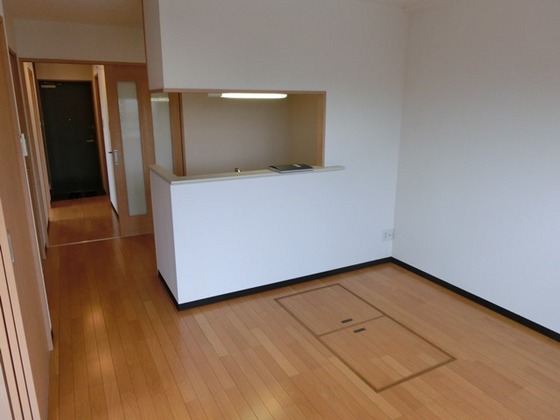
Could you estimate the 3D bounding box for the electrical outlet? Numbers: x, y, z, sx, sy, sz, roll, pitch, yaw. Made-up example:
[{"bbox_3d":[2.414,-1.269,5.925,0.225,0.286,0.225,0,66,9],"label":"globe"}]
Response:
[{"bbox_3d":[1.074,0.251,4.004,0.120,0.120,0.018,-7,16,-26],"label":"electrical outlet"}]

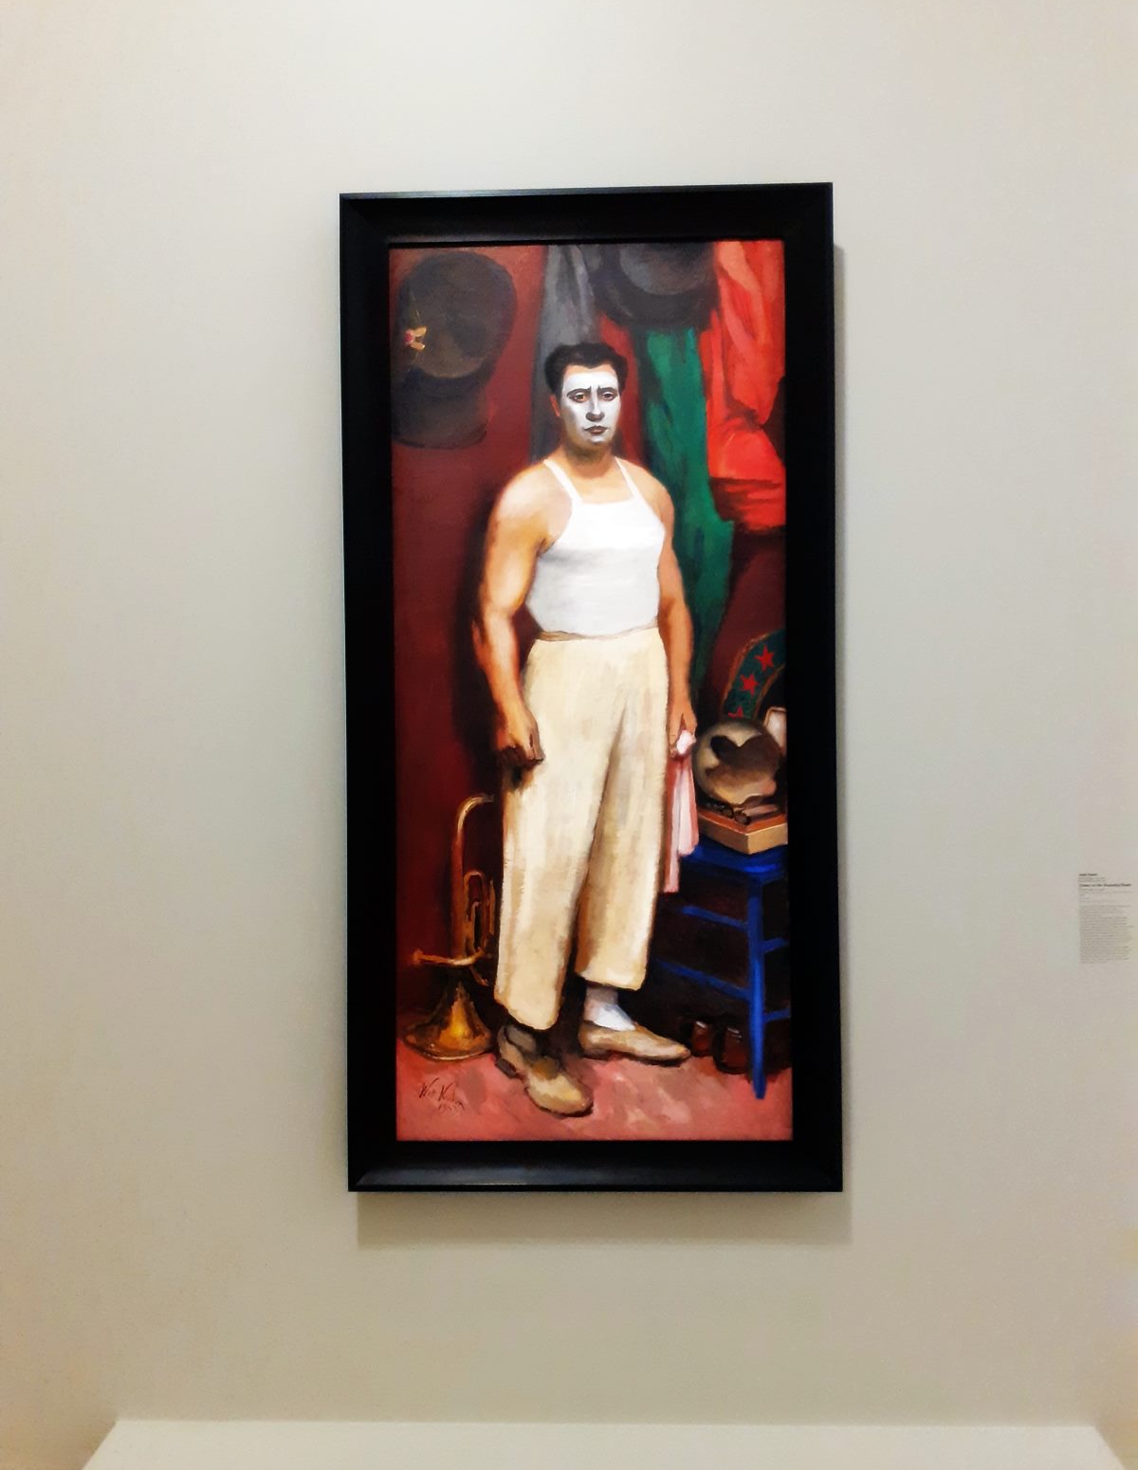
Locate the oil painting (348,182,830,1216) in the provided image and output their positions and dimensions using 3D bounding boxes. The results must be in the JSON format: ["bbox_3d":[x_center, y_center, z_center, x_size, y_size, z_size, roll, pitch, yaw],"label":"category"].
[{"bbox_3d":[0.043,-0.091,2.407,0.990,2.013,0.070,-1,0,2],"label":"oil painting"}]

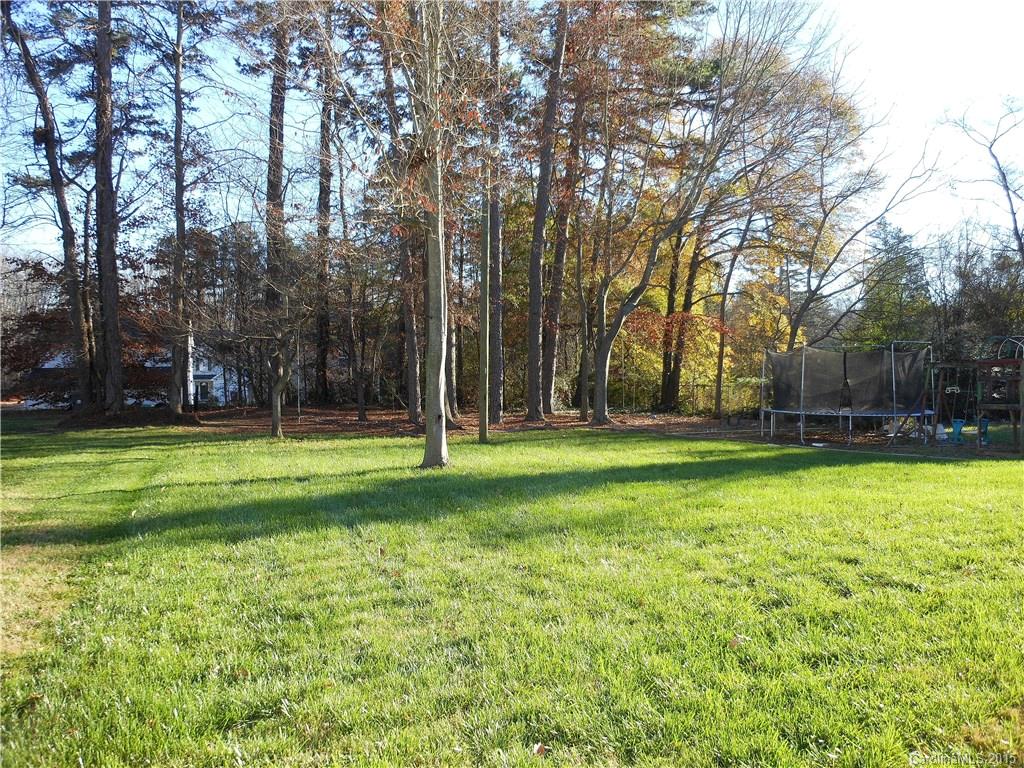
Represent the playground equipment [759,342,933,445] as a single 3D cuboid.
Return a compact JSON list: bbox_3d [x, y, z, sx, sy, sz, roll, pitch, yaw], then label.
[{"bbox_3d":[8.900,0.270,22.000,4.500,2.500,4.400,0,0,22],"label":"playground equipment"}]

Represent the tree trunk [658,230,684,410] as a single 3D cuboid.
[{"bbox_3d":[7.317,-2.890,38.000,1.050,8.300,0.700,0,0,0],"label":"tree trunk"}]

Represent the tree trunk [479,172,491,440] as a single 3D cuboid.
[{"bbox_3d":[-0.714,-2.051,21.500,0.300,7.090,0.270,0,0,0],"label":"tree trunk"}]

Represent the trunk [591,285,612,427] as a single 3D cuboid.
[{"bbox_3d":[3.188,-1.086,29.500,0.720,5.060,0.550,0,0,0],"label":"trunk"}]

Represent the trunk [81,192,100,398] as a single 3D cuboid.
[{"bbox_3d":[-18.319,-3.694,36.000,0.750,9.260,0.550,0,0,0],"label":"trunk"}]

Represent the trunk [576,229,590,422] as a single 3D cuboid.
[{"bbox_3d":[2.719,-2.225,31.500,0.450,7.380,0.380,0,0,0],"label":"trunk"}]

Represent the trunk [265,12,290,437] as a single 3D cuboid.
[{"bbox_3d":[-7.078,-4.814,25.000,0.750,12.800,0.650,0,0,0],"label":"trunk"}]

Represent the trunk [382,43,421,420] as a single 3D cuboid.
[{"bbox_3d":[-4.136,-5.614,31.000,1.300,14.180,0.600,0,0,0],"label":"trunk"}]

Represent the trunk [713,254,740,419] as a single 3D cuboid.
[{"bbox_3d":[8.934,-1.978,34.500,1.000,6.830,0.500,0,0,0],"label":"trunk"}]

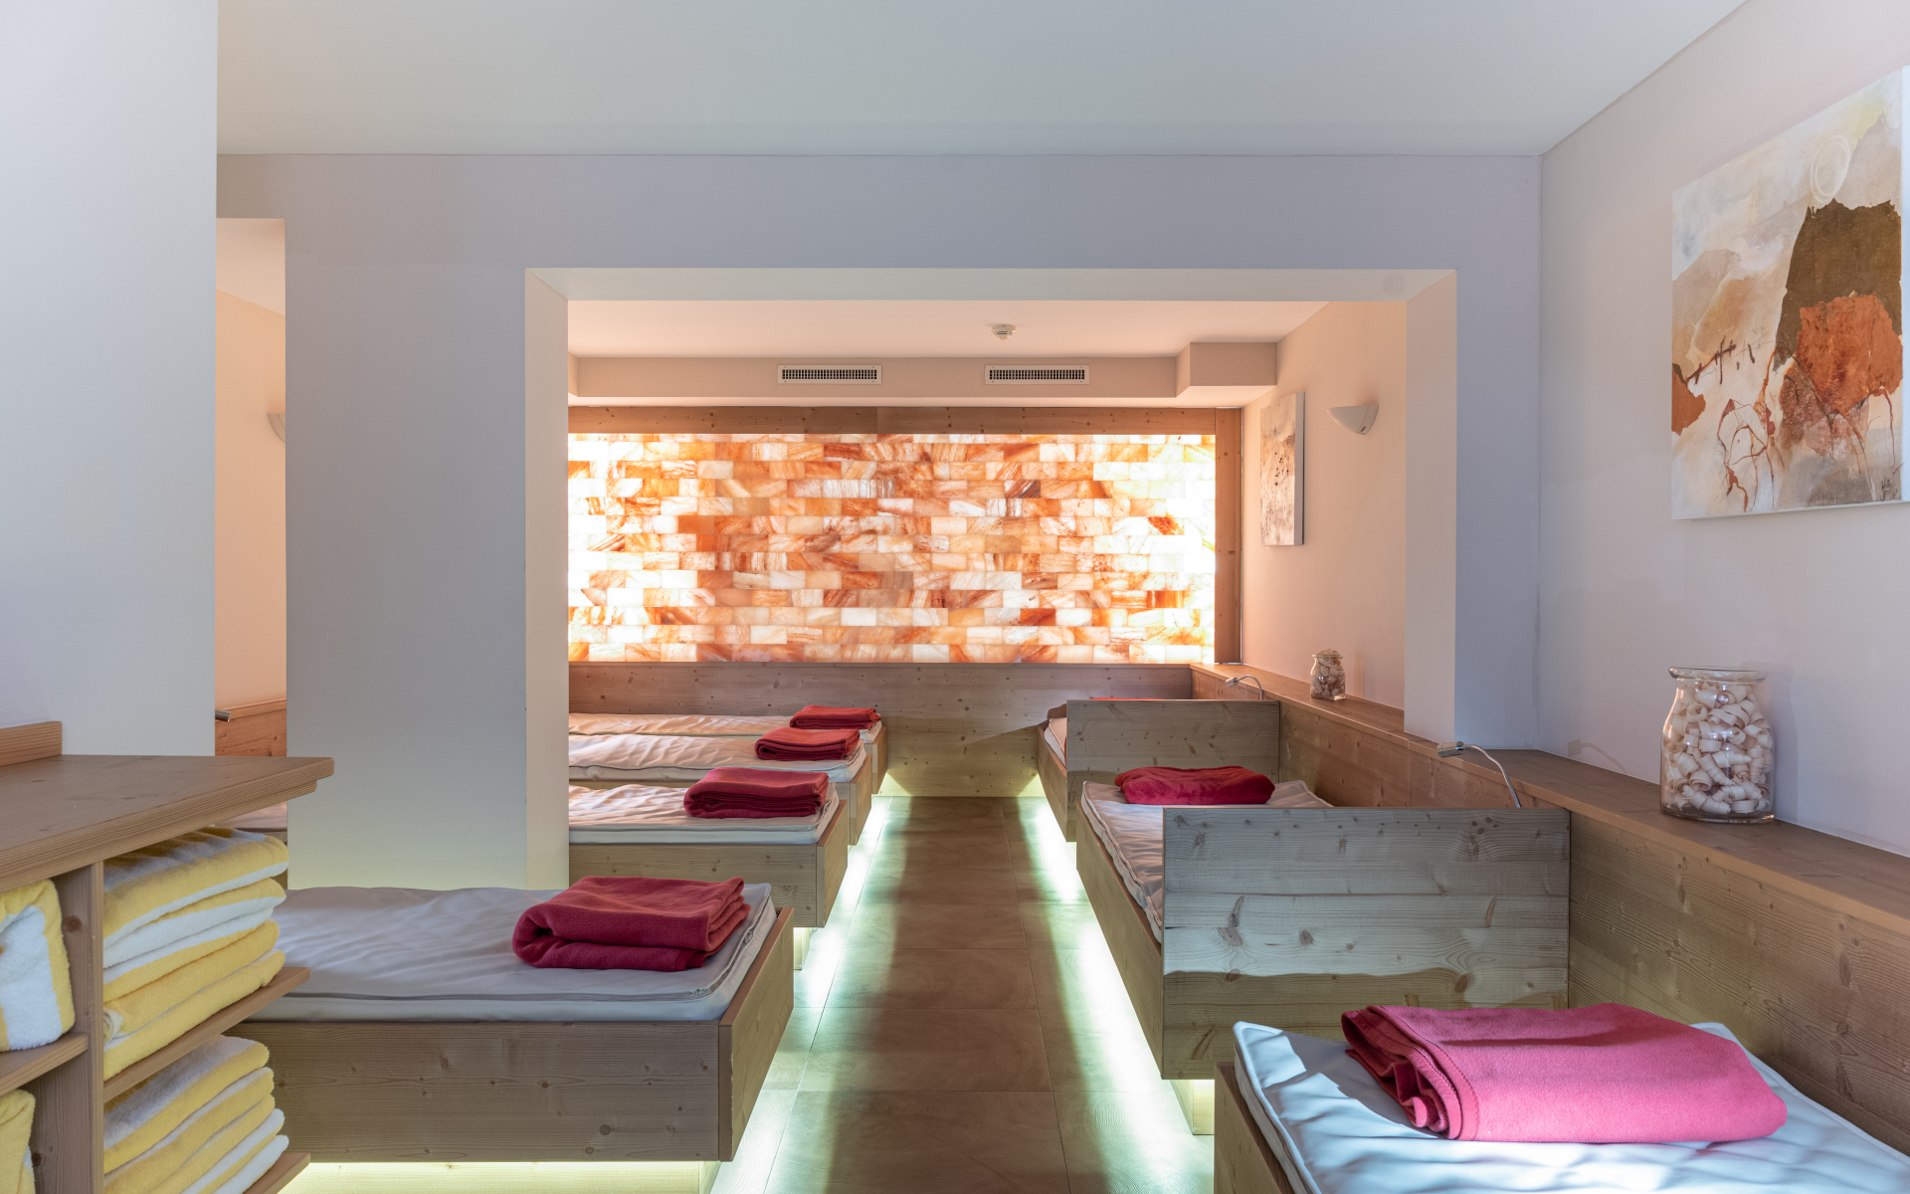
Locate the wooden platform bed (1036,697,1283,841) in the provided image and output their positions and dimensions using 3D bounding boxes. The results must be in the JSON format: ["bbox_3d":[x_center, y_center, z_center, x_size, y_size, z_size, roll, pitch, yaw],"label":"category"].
[{"bbox_3d":[0.885,0.711,6.083,0.857,0.610,1.915,0,1,0],"label":"wooden platform bed"}]

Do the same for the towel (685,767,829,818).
[{"bbox_3d":[-0.632,0.633,4.127,0.425,0.097,0.362,0,1,0],"label":"towel"}]

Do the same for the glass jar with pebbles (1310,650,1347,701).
[{"bbox_3d":[1.454,0.299,4.945,0.133,0.195,0.133,0,1,0],"label":"glass jar with pebbles"}]

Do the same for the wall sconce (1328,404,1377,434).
[{"bbox_3d":[1.512,-0.671,4.898,0.142,0.095,0.332,0,1,0],"label":"wall sconce"}]

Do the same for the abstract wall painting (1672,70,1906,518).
[{"bbox_3d":[1.543,-0.507,2.361,0.042,0.701,0.690,0,1,0],"label":"abstract wall painting"}]

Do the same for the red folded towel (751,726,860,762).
[{"bbox_3d":[-0.617,0.625,5.376,0.407,0.086,0.404,0,1,0],"label":"red folded towel"}]

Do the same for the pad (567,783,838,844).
[{"bbox_3d":[-1.373,0.704,4.213,1.914,0.077,0.789,0,1,0],"label":"pad"}]

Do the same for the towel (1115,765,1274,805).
[{"bbox_3d":[0.796,0.620,4.235,0.512,0.090,0.328,0,1,0],"label":"towel"}]

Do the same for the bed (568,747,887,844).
[{"bbox_3d":[-1.375,0.856,5.414,1.999,0.272,0.830,0,1,0],"label":"bed"}]

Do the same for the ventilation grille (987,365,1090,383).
[{"bbox_3d":[0.434,-1.165,6.669,0.550,0.105,0.020,0,1,0],"label":"ventilation grille"}]

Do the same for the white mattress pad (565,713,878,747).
[{"bbox_3d":[-1.400,0.694,6.661,1.994,0.099,0.742,0,1,0],"label":"white mattress pad"}]

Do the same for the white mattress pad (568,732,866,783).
[{"bbox_3d":[-1.407,0.705,5.478,1.994,0.103,0.805,0,1,0],"label":"white mattress pad"}]

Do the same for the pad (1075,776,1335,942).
[{"bbox_3d":[0.848,0.705,3.594,0.779,0.087,1.835,0,1,0],"label":"pad"}]

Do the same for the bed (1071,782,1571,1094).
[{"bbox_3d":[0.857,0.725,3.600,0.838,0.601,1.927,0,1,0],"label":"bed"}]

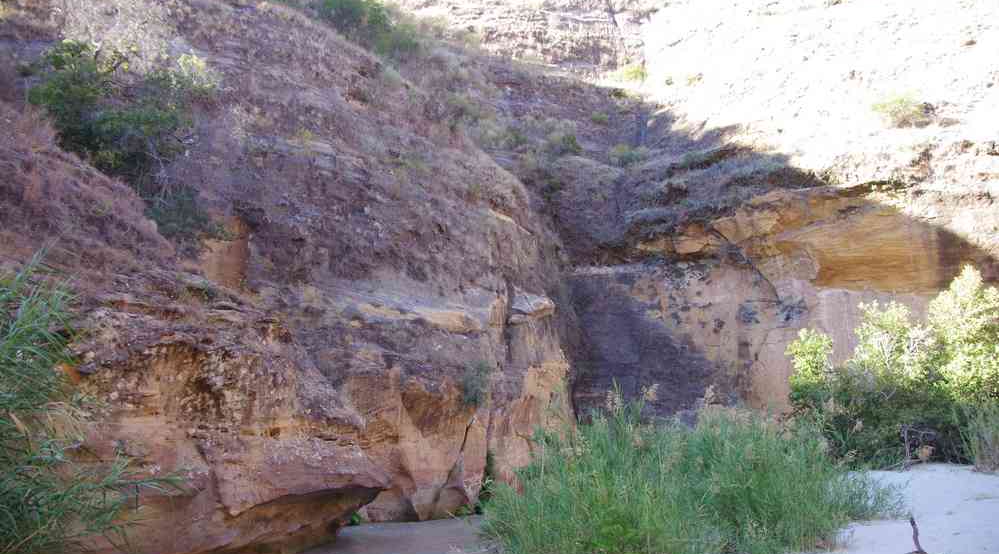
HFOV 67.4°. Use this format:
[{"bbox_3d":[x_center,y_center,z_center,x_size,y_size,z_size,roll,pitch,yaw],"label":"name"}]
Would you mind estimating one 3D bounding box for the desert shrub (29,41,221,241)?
[{"bbox_3d":[-8.892,-3.194,18.000,4.010,4.490,3.410,5,-11,-27],"label":"desert shrub"}]

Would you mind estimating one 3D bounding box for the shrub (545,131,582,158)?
[{"bbox_3d":[3.415,-7.066,40.000,2.000,1.400,1.700,-1,-10,5],"label":"shrub"}]

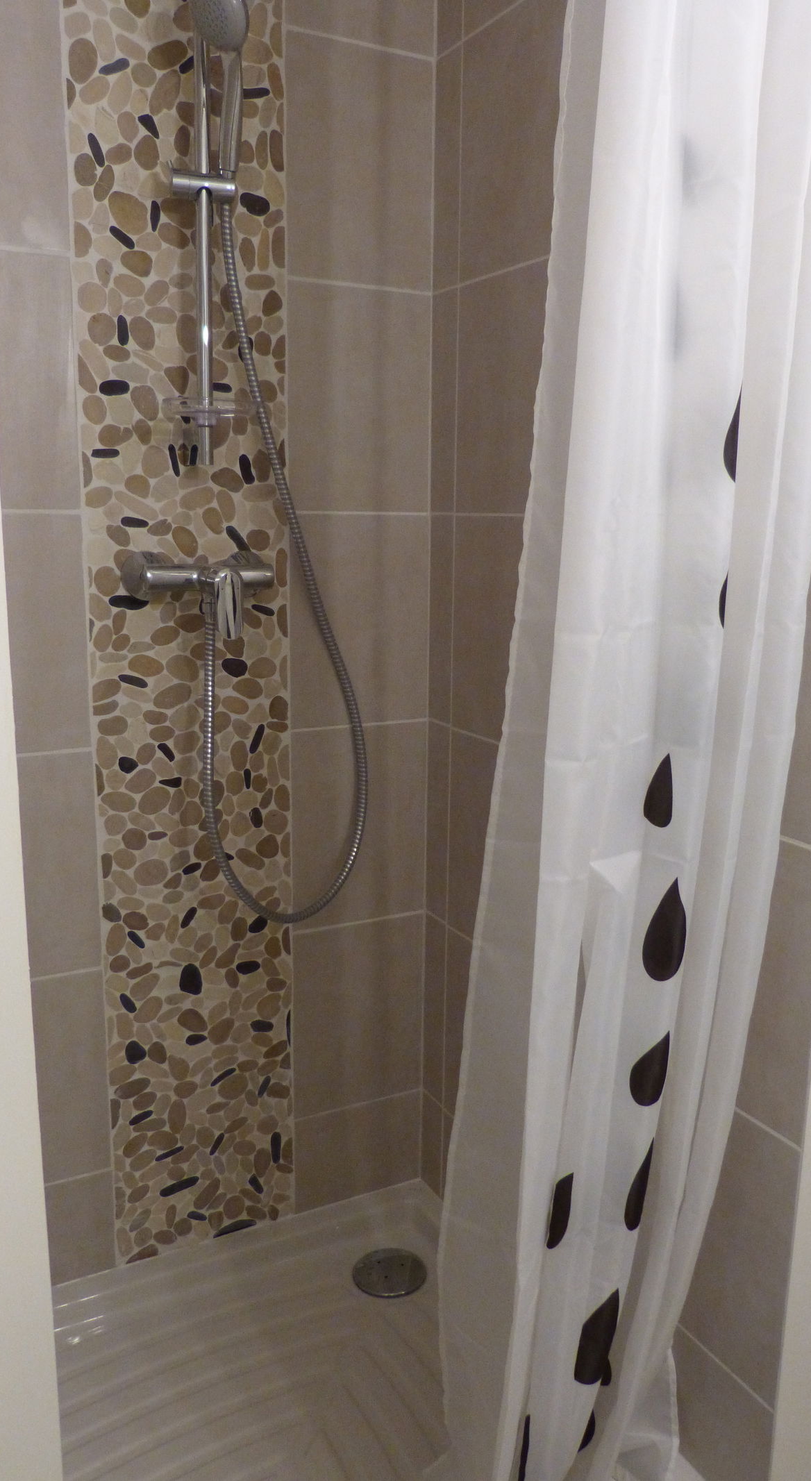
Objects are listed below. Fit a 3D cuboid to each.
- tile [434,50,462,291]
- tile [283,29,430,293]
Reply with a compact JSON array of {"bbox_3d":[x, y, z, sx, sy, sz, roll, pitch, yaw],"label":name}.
[{"bbox_3d":[0.065,-0.816,1.542,0.010,0.316,0.070,-6,13,-28],"label":"tile"},{"bbox_3d":[-0.064,-0.814,1.523,0.230,0.316,0.010,-6,13,-28],"label":"tile"}]

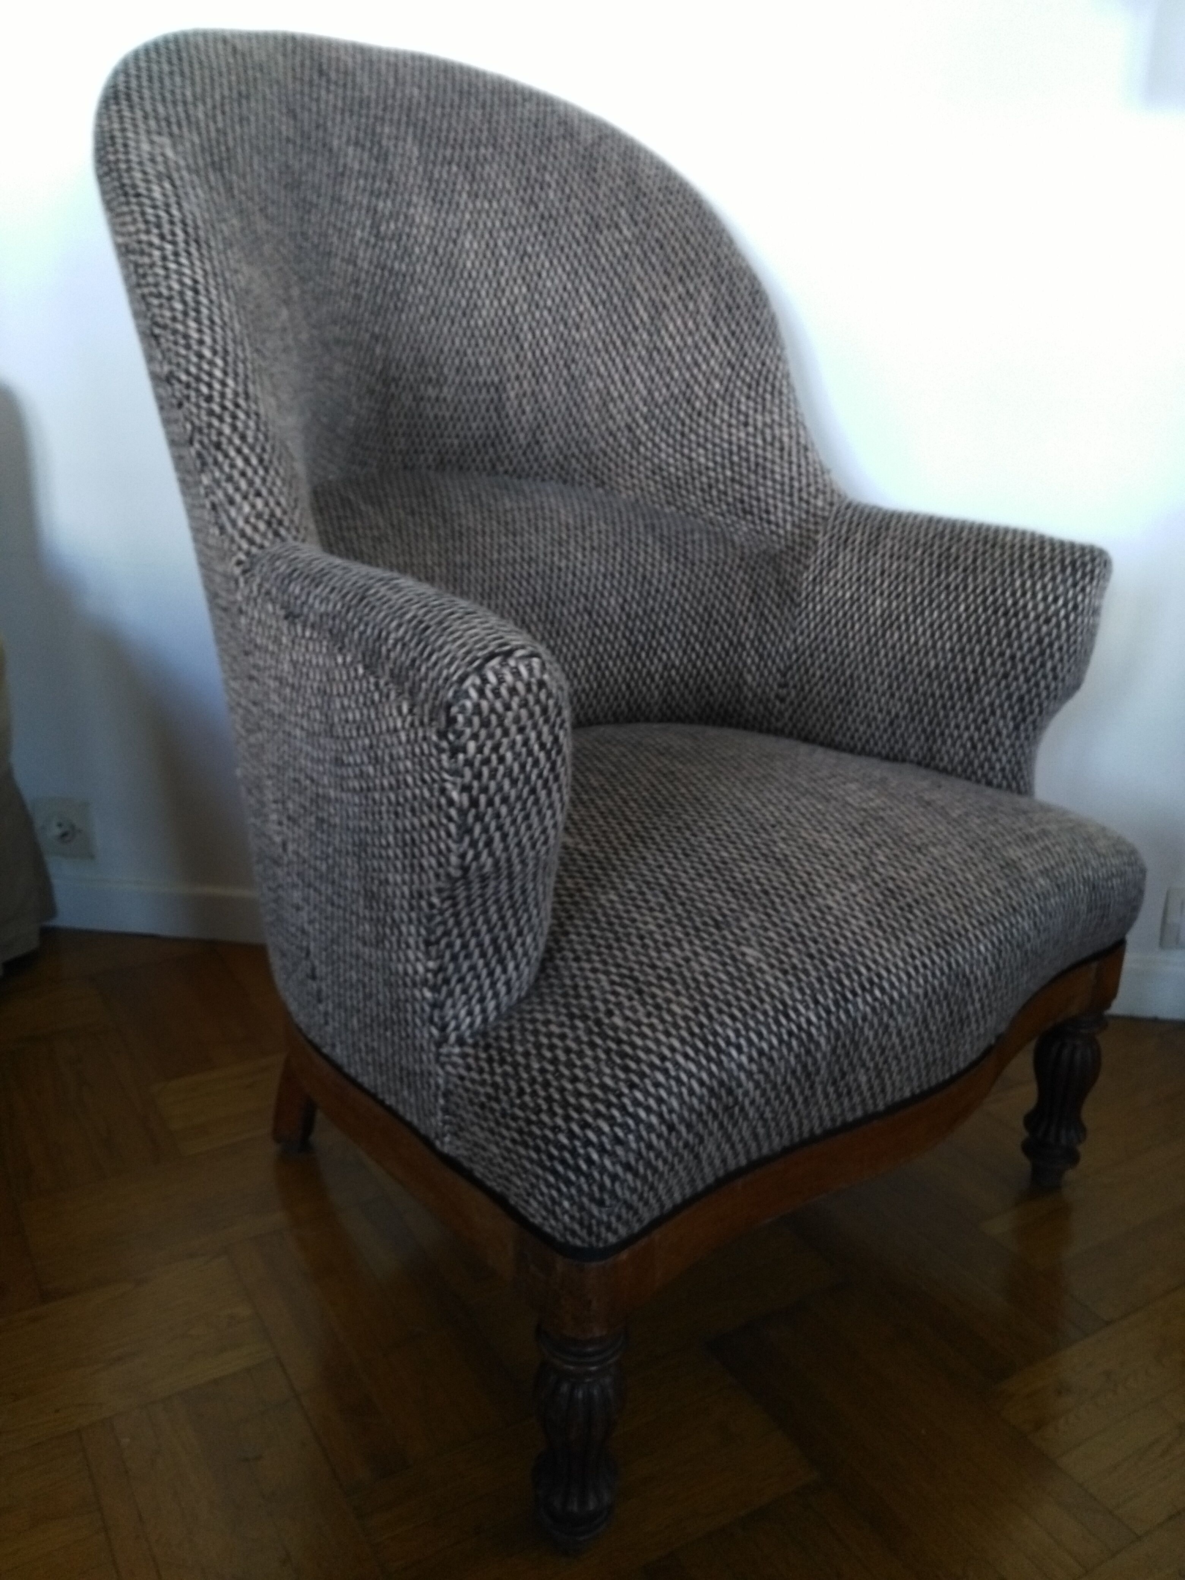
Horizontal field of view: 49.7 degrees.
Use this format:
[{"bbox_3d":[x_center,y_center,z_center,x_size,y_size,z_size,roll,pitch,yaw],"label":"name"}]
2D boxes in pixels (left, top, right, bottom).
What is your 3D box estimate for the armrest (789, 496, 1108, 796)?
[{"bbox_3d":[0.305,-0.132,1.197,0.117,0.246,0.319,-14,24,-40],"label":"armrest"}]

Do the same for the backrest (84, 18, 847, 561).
[{"bbox_3d":[-0.108,-0.436,1.147,0.659,0.403,0.309,-14,24,-40],"label":"backrest"}]

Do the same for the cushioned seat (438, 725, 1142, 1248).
[{"bbox_3d":[0.101,0.077,1.065,0.649,0.172,0.477,-14,24,-40],"label":"cushioned seat"}]

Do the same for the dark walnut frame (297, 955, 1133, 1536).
[{"bbox_3d":[0.051,0.256,1.170,0.662,0.241,0.582,-14,24,-40],"label":"dark walnut frame"}]

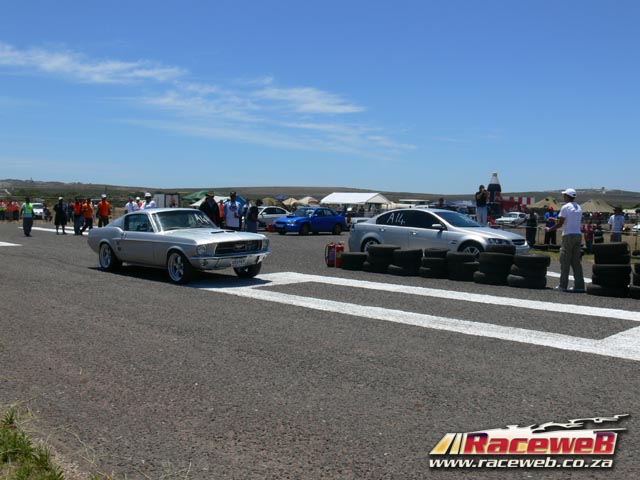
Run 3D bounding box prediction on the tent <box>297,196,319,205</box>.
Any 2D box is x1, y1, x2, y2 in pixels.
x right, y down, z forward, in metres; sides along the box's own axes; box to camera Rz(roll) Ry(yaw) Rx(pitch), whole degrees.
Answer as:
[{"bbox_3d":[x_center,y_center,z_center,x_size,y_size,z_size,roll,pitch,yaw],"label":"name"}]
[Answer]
[{"bbox_3d":[-1.808,-4.837,96.073,3.000,3.000,3.000,2,3,15],"label":"tent"}]

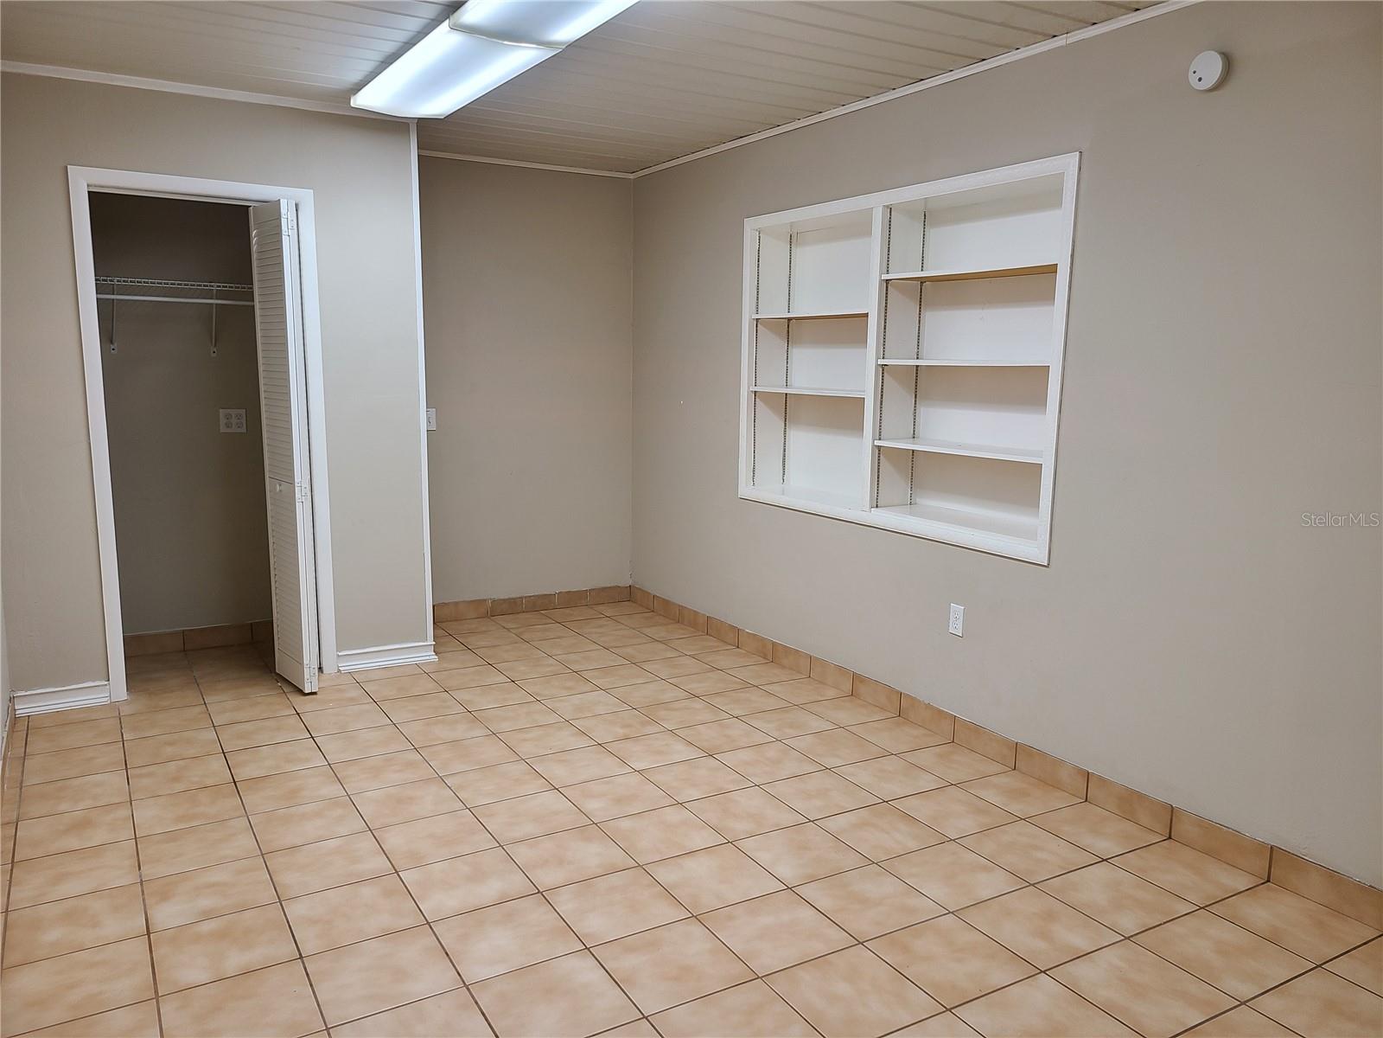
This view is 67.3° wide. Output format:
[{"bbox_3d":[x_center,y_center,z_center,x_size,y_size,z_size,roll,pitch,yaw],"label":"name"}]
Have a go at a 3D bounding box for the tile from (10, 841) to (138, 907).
[{"bbox_3d":[-1.717,0.992,2.899,0.300,0.010,0.300,-5,10,-30],"label":"tile"}]

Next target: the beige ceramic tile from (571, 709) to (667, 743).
[{"bbox_3d":[-0.289,0.824,4.114,0.302,0.010,0.302,-4,10,-30],"label":"beige ceramic tile"}]

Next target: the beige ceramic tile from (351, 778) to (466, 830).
[{"bbox_3d":[-0.923,0.924,3.380,0.298,0.010,0.298,-5,10,-30],"label":"beige ceramic tile"}]

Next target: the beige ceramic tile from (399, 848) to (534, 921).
[{"bbox_3d":[-0.617,1.007,2.864,0.298,0.010,0.298,-5,10,-30],"label":"beige ceramic tile"}]

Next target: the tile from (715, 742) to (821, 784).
[{"bbox_3d":[0.280,0.880,3.734,0.298,0.010,0.298,-5,10,-30],"label":"tile"}]

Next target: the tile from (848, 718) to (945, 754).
[{"bbox_3d":[0.806,0.839,4.032,0.298,0.010,0.298,-5,10,-30],"label":"tile"}]

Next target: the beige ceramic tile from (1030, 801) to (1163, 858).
[{"bbox_3d":[1.268,0.978,3.261,0.290,0.010,0.302,-4,10,-30],"label":"beige ceramic tile"}]

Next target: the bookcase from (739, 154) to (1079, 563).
[{"bbox_3d":[0.846,-0.649,4.325,0.275,1.352,1.957,-4,10,-30],"label":"bookcase"}]

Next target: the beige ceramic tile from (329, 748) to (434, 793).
[{"bbox_3d":[-1.075,0.883,3.635,0.298,0.010,0.298,-5,10,-30],"label":"beige ceramic tile"}]

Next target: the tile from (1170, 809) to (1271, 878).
[{"bbox_3d":[1.542,0.943,3.030,0.010,0.102,0.300,-5,10,-30],"label":"tile"}]

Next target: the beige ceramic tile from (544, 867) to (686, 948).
[{"bbox_3d":[-0.199,1.025,2.748,0.300,0.010,0.300,-5,10,-30],"label":"beige ceramic tile"}]

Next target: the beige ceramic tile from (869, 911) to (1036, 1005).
[{"bbox_3d":[0.635,1.077,2.544,0.302,0.010,0.302,-4,10,-30],"label":"beige ceramic tile"}]

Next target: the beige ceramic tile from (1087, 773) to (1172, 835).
[{"bbox_3d":[1.385,0.901,3.290,0.010,0.102,0.300,-5,10,-30],"label":"beige ceramic tile"}]

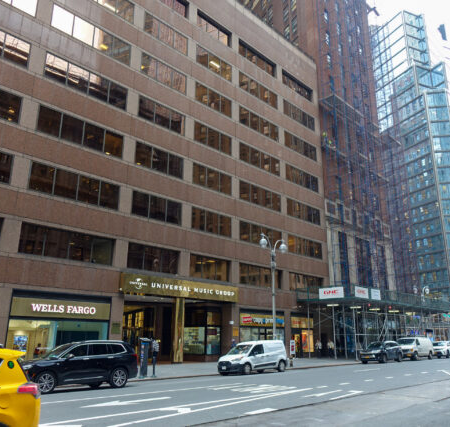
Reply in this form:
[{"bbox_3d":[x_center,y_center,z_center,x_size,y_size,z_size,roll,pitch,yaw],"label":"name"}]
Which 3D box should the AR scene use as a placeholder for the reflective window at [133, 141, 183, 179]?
[{"bbox_3d":[-5.117,-4.133,33.824,4.605,1.825,0.200,16,-23,-42],"label":"reflective window"}]

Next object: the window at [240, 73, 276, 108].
[{"bbox_3d":[3.661,-12.950,45.440,6.205,1.825,0.200,16,-23,-42],"label":"window"}]

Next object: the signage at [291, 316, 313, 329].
[{"bbox_3d":[7.582,10.690,41.556,0.150,0.967,3.623,-15,-23,43],"label":"signage"}]

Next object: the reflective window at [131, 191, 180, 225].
[{"bbox_3d":[-5.152,-0.351,32.701,4.605,1.825,0.200,16,-23,-42],"label":"reflective window"}]

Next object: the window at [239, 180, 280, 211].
[{"bbox_3d":[3.416,-1.581,40.083,5.835,1.721,0.170,16,-23,-42],"label":"window"}]

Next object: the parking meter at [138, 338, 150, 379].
[{"bbox_3d":[-3.827,6.810,20.111,0.420,1.760,0.420,16,-23,-42],"label":"parking meter"}]

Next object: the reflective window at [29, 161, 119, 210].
[{"bbox_3d":[-9.410,-1.616,27.276,0.200,1.803,6.091,-15,-23,43],"label":"reflective window"}]

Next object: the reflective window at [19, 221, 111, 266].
[{"bbox_3d":[-9.814,2.081,27.179,6.216,1.825,0.200,16,-23,-42],"label":"reflective window"}]

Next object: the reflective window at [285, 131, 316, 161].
[{"bbox_3d":[8.377,-7.393,46.937,5.712,1.721,0.170,16,-23,-42],"label":"reflective window"}]

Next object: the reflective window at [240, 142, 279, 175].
[{"bbox_3d":[3.591,-5.386,43.193,6.205,1.825,0.200,16,-23,-42],"label":"reflective window"}]

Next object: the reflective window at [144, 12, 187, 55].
[{"bbox_3d":[-4.876,-14.974,35.858,0.200,1.861,4.537,-15,-23,43],"label":"reflective window"}]

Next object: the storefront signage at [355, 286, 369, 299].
[{"bbox_3d":[12.817,7.395,39.749,2.479,0.947,0.060,16,-23,-42],"label":"storefront signage"}]

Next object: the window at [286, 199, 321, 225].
[{"bbox_3d":[8.443,-0.104,45.490,0.200,1.801,6.158,-15,-23,43],"label":"window"}]

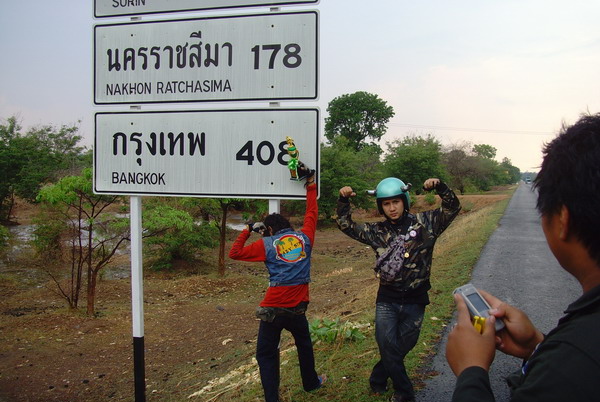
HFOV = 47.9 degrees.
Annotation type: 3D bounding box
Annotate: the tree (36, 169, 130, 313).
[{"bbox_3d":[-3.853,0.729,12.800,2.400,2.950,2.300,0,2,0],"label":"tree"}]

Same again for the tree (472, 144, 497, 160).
[{"bbox_3d":[34.116,-6.379,125.000,4.800,8.500,4.800,0,2,0],"label":"tree"}]

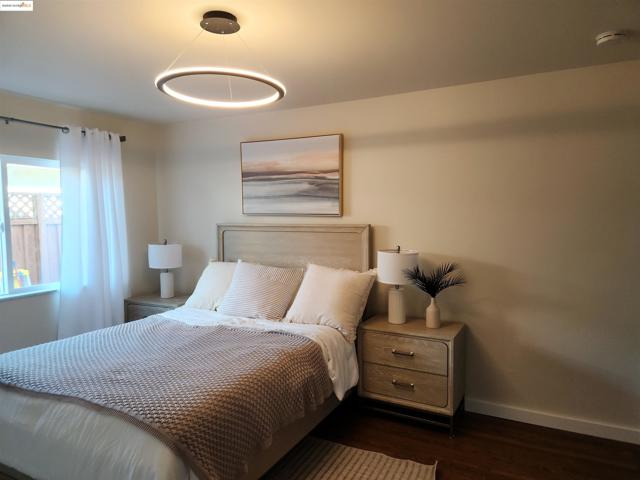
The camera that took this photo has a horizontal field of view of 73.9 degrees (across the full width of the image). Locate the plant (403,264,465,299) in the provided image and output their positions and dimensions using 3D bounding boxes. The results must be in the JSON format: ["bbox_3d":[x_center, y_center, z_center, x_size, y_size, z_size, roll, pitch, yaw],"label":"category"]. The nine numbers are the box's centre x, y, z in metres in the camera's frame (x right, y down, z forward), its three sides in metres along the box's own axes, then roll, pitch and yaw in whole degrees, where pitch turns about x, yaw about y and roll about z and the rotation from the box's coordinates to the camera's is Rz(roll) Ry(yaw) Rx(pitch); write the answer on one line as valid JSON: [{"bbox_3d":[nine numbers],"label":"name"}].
[{"bbox_3d":[0.830,0.293,3.110,0.430,0.275,0.270,2,4,28],"label":"plant"}]

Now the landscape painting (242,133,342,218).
[{"bbox_3d":[-0.274,-0.561,3.824,1.035,0.685,0.042,2,4,28],"label":"landscape painting"}]

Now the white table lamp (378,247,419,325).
[{"bbox_3d":[0.590,0.342,3.247,0.305,0.587,0.305,2,4,28],"label":"white table lamp"}]

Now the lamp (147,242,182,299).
[{"bbox_3d":[-1.546,0.291,4.283,0.305,0.585,0.305,2,4,28],"label":"lamp"}]

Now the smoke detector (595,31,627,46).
[{"bbox_3d":[1.538,-1.057,2.243,0.138,0.042,0.138,2,4,28],"label":"smoke detector"}]

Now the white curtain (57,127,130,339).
[{"bbox_3d":[-2.075,0.123,3.921,0.110,2.250,0.700,2,4,28],"label":"white curtain"}]

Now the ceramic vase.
[{"bbox_3d":[0.833,0.533,3.126,0.099,0.222,0.099,2,4,28],"label":"ceramic vase"}]

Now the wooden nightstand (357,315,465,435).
[{"bbox_3d":[0.694,0.976,3.216,0.700,0.673,0.395,2,4,28],"label":"wooden nightstand"}]

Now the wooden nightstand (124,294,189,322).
[{"bbox_3d":[-1.523,0.921,4.289,0.700,0.673,0.395,2,4,28],"label":"wooden nightstand"}]

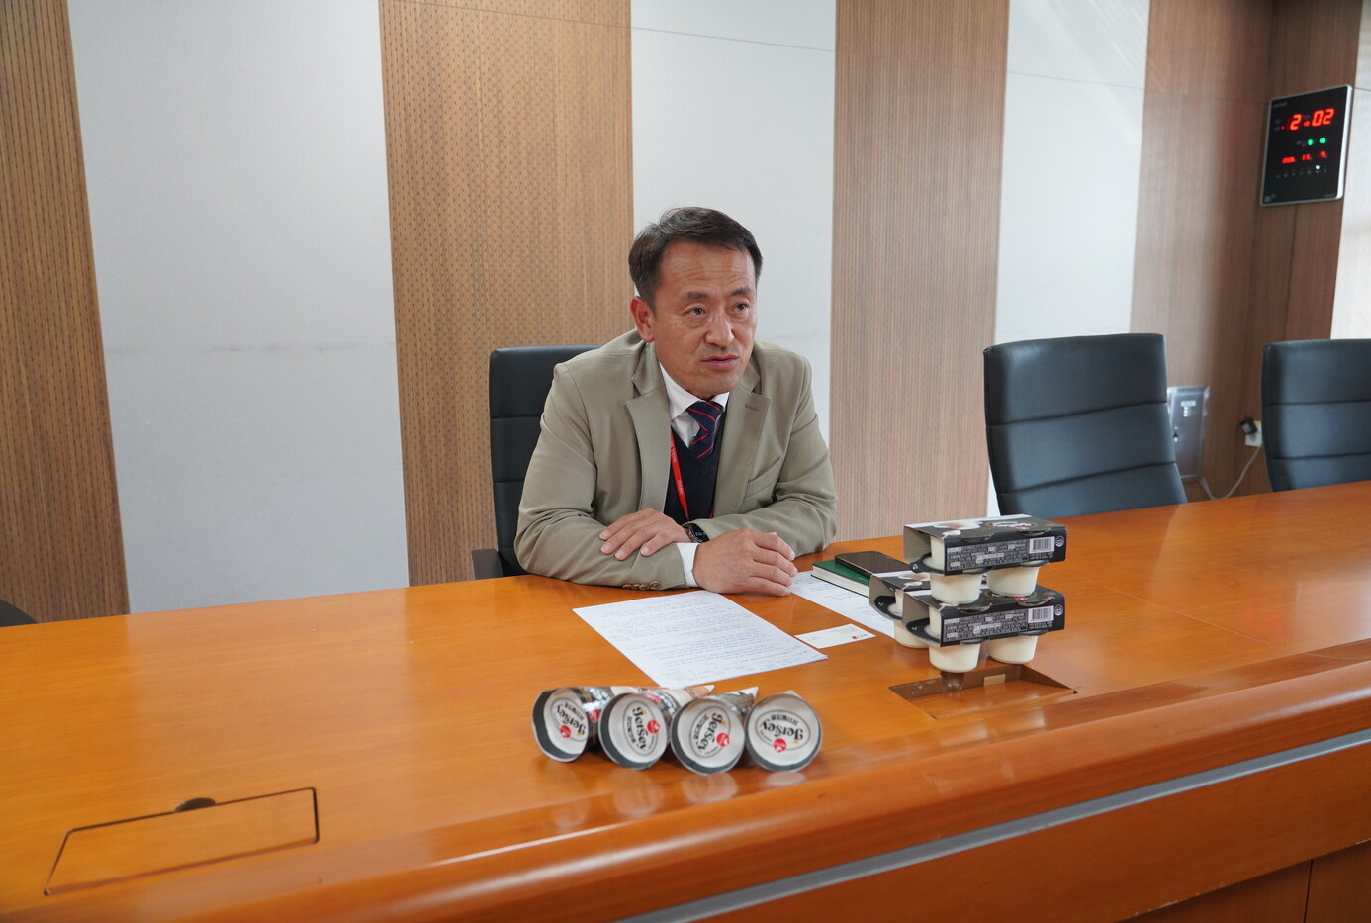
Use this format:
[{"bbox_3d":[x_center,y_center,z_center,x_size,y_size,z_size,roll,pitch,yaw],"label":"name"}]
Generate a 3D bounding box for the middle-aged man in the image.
[{"bbox_3d":[-0.004,0.240,1.587,0.550,1.270,0.620,-3,9,-19],"label":"middle-aged man"}]

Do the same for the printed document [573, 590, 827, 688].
[{"bbox_3d":[0.008,0.215,1.163,0.210,0.003,0.297,-5,10,-26],"label":"printed document"}]

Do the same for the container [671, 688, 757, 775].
[{"bbox_3d":[0.046,0.240,0.880,0.066,0.066,0.166,3,0,18],"label":"container"}]

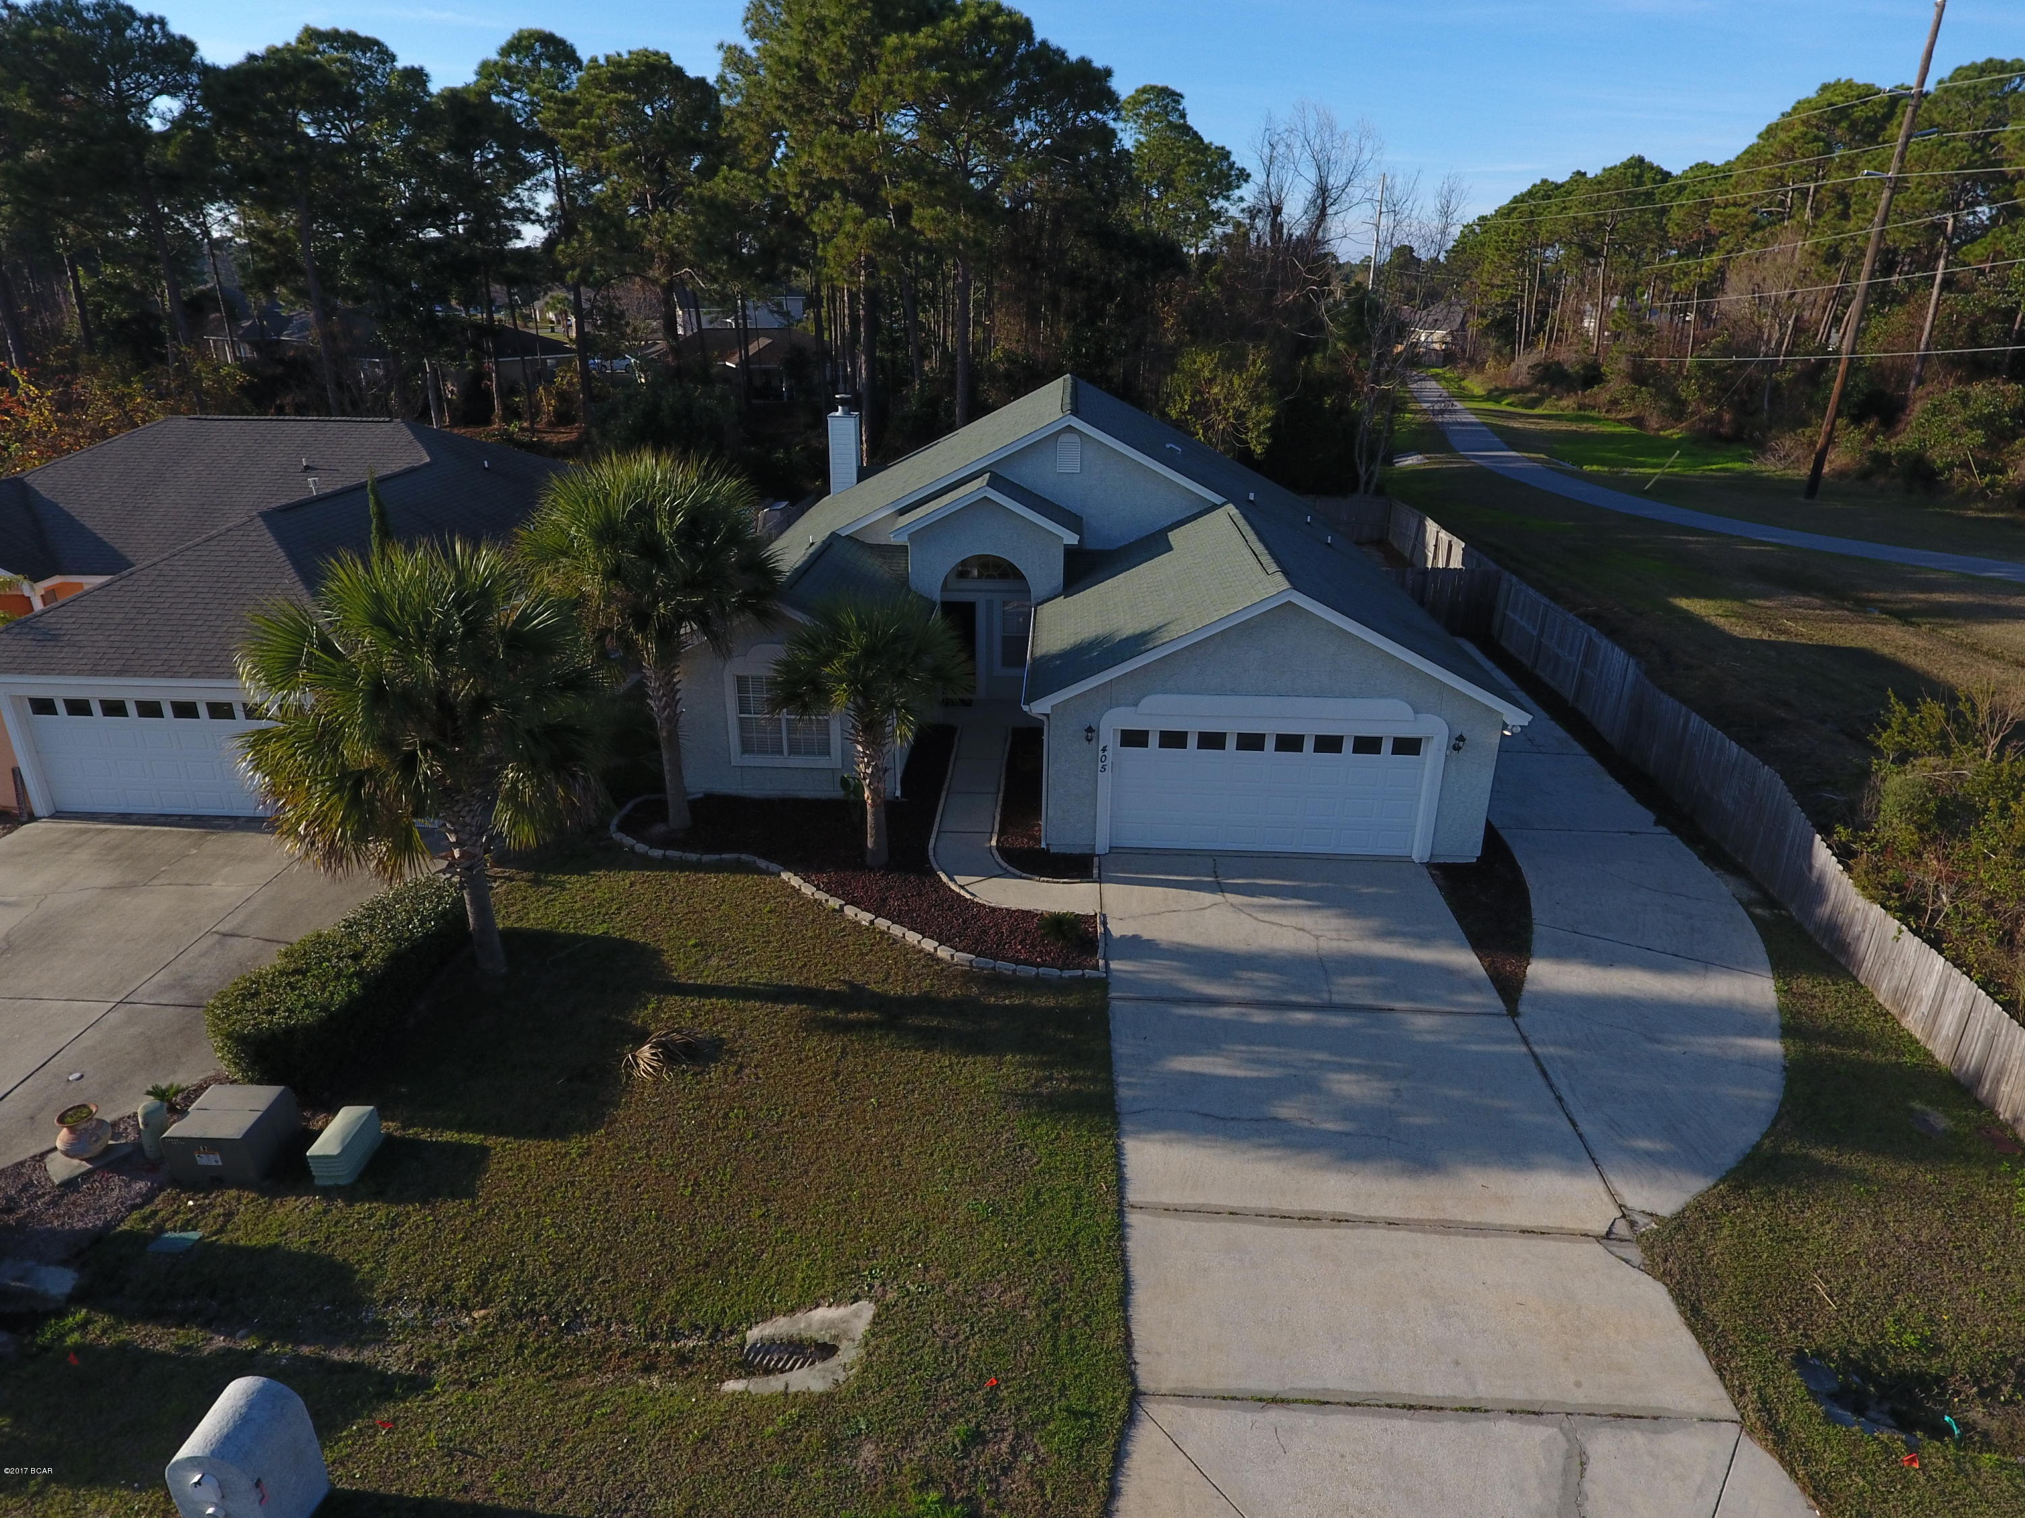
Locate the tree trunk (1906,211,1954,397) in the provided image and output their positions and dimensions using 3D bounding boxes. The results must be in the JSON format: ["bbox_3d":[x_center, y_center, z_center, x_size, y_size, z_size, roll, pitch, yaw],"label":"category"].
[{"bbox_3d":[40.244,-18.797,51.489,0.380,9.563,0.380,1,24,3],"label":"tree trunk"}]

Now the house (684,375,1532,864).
[{"bbox_3d":[1.209,-4.450,25.515,14.100,6.150,17.000,1,23,3],"label":"house"}]

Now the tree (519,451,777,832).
[{"bbox_3d":[-5.604,-1.718,18.844,3.836,6.188,3.836,1,23,3],"label":"tree"}]

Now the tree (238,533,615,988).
[{"bbox_3d":[-7.162,0.195,14.930,3.984,5.830,3.984,1,23,3],"label":"tree"}]

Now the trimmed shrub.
[{"bbox_3d":[-8.466,2.799,15.100,1.350,0.930,3.450,2,23,5],"label":"trimmed shrub"}]

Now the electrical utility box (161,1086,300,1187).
[{"bbox_3d":[-8.429,4.030,12.672,0.920,0.610,0.900,1,23,3],"label":"electrical utility box"}]

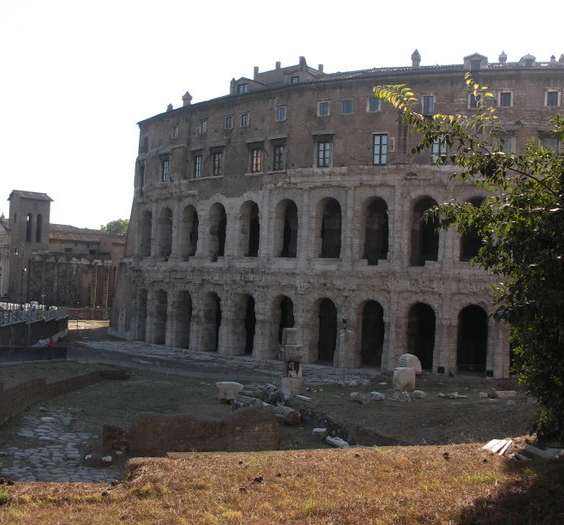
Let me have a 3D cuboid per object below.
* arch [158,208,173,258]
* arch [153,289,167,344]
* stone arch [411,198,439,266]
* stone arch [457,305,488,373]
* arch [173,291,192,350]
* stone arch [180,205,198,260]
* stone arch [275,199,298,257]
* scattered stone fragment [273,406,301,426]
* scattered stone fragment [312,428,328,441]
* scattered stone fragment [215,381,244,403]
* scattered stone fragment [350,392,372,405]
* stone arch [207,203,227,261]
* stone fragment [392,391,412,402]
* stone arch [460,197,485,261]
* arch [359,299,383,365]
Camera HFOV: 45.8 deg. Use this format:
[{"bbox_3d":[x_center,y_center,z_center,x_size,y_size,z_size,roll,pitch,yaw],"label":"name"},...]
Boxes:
[{"bbox_3d":[-13.770,-3.676,82.563,1.500,6.150,2.750,4,-2,-42],"label":"arch"},{"bbox_3d":[-14.703,6.902,84.741,1.600,6.721,2.920,5,-4,-42],"label":"arch"},{"bbox_3d":[13.925,-3.045,64.867,2.750,6.580,1.500,1,-2,17],"label":"stone arch"},{"bbox_3d":[18.547,7.503,64.986,2.920,6.721,1.600,2,-3,13],"label":"stone arch"},{"bbox_3d":[-11.295,6.887,81.206,2.920,6.721,1.600,0,-4,44],"label":"arch"},{"bbox_3d":[-10.695,-3.761,81.836,2.942,6.397,1.600,0,-4,44],"label":"stone arch"},{"bbox_3d":[0.917,-3.538,70.611,2.750,6.150,1.500,1,-2,30],"label":"stone arch"},{"bbox_3d":[0.300,9.701,42.353,0.850,0.850,1.500,3,-2,-43],"label":"scattered stone fragment"},{"bbox_3d":[2.070,9.200,35.765,0.780,0.420,0.650,2,-2,-10],"label":"scattered stone fragment"},{"bbox_3d":[-3.149,7.817,40.485,1.650,1.200,1.400,3,-3,-4],"label":"scattered stone fragment"},{"bbox_3d":[5.365,9.046,44.666,1.400,0.620,0.750,0,-2,40],"label":"scattered stone fragment"},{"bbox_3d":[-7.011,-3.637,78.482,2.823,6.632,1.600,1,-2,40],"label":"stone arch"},{"bbox_3d":[7.951,8.813,44.134,1.150,0.650,0.800,2,-3,11],"label":"stone fragment"},{"bbox_3d":[19.089,-3.145,65.647,2.942,6.397,1.600,2,-3,13],"label":"stone arch"},{"bbox_3d":[9.275,7.222,67.908,2.715,6.759,1.600,1,-2,22],"label":"arch"}]

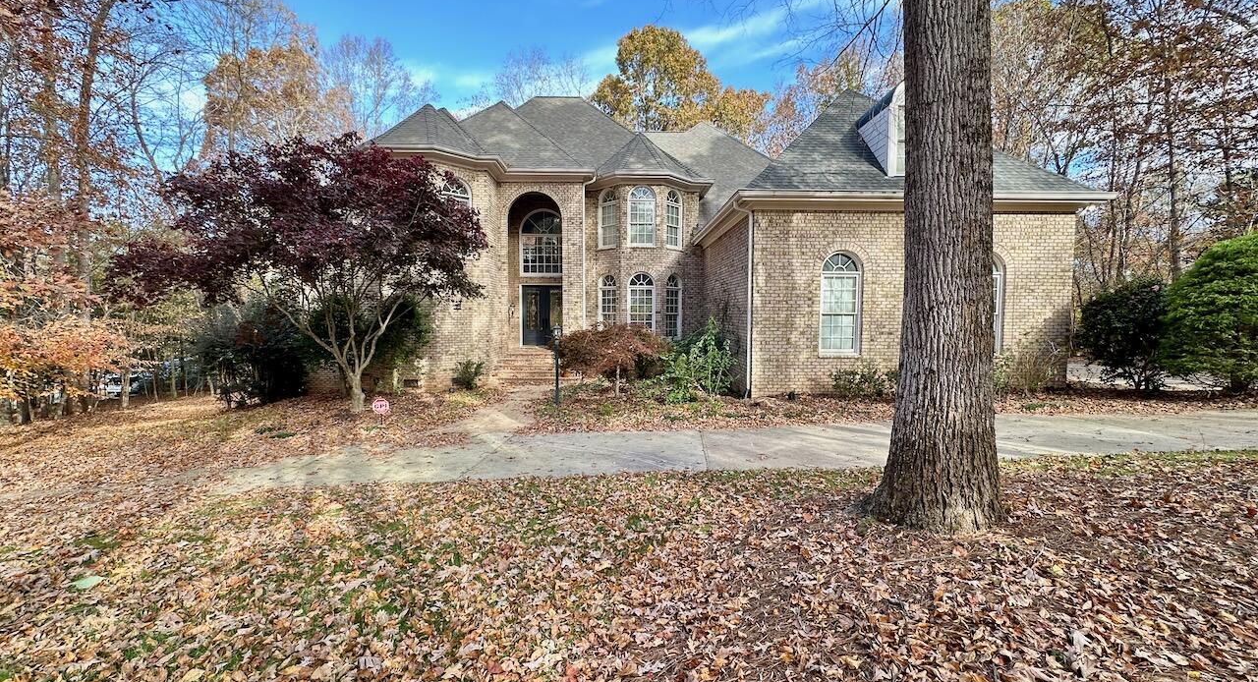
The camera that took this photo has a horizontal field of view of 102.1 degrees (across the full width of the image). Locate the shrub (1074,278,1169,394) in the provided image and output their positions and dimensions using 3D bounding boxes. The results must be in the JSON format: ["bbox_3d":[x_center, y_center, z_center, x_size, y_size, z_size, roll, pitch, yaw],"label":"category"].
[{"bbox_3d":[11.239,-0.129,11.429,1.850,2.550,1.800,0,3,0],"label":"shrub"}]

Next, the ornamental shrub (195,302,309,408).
[{"bbox_3d":[-10.159,0.350,13.720,2.700,2.850,2.500,0,3,0],"label":"ornamental shrub"}]

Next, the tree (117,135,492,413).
[{"bbox_3d":[-6.876,-1.479,11.526,7.200,6.200,6.400,0,3,0],"label":"tree"}]

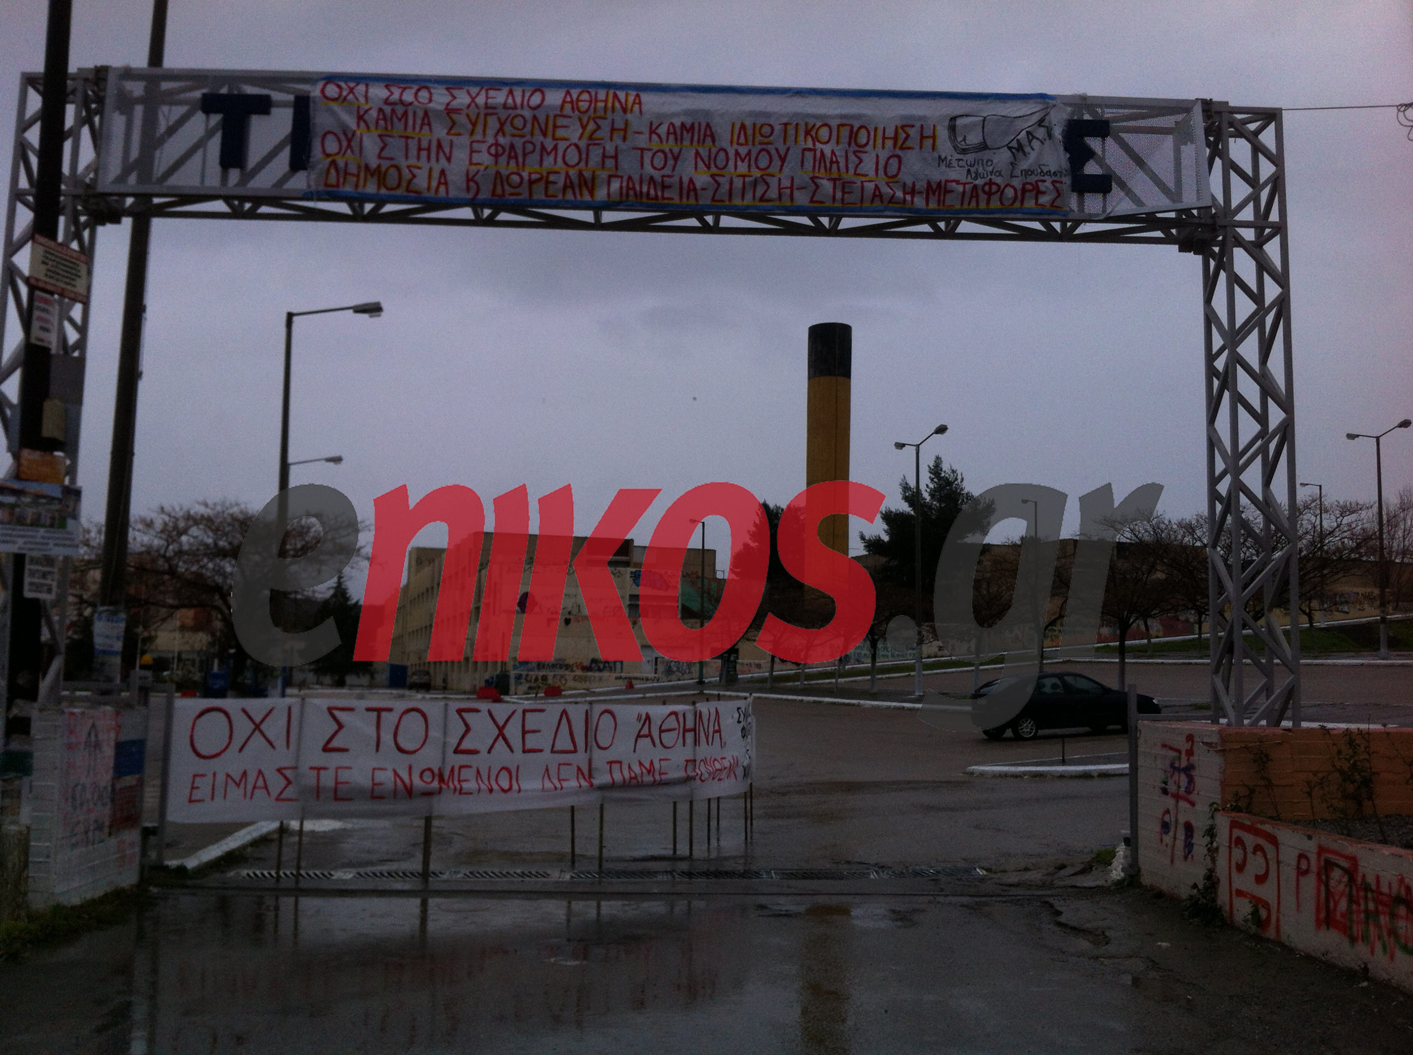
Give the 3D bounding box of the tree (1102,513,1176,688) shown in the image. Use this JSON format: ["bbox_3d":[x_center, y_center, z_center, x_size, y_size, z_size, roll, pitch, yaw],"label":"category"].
[{"bbox_3d":[11.247,2.132,38.000,2.800,5.100,2.800,1,-6,0],"label":"tree"}]

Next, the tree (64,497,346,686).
[{"bbox_3d":[-13.129,1.838,38.000,7.700,5.200,6.800,1,-6,0],"label":"tree"}]

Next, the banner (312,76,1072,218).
[{"bbox_3d":[-0.146,-3.652,13.702,7.280,1.253,0.080,1,-7,-1],"label":"banner"}]

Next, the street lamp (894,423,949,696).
[{"bbox_3d":[7.240,1.200,48.490,0.350,8.950,4.100,3,-7,-17],"label":"street lamp"}]

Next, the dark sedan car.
[{"bbox_3d":[7.980,3.960,31.800,4.250,1.420,1.710,-1,-6,-12],"label":"dark sedan car"}]

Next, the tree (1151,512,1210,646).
[{"bbox_3d":[20.887,2.337,61.000,4.000,5.700,4.000,1,-6,0],"label":"tree"}]

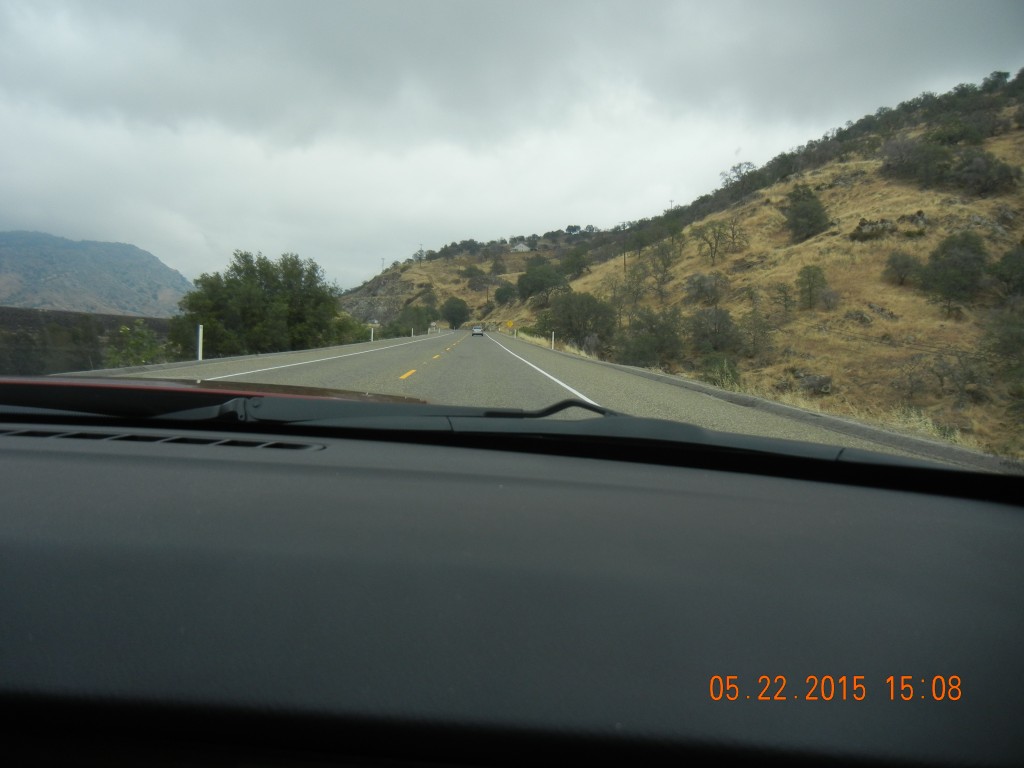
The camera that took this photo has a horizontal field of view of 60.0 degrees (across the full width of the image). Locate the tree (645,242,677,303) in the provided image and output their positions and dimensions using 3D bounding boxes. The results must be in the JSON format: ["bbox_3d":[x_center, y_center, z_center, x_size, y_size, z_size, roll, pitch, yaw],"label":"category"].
[{"bbox_3d":[20.915,-15.704,125.000,4.510,8.450,4.280,3,4,9],"label":"tree"}]

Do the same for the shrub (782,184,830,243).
[{"bbox_3d":[32.297,-18.635,97.000,5.028,6.339,4.676,1,3,0],"label":"shrub"}]

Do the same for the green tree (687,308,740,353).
[{"bbox_3d":[16.574,-4.483,73.000,4.440,3.780,4.220,3,4,13],"label":"green tree"}]

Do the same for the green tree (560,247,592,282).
[{"bbox_3d":[16.456,-31.228,230.000,7.770,8.810,7.390,2,3,4],"label":"green tree"}]

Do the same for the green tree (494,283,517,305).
[{"bbox_3d":[-1.758,-24.473,240.000,5.950,5.950,5.650,2,3,-1],"label":"green tree"}]

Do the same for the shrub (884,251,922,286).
[{"bbox_3d":[29.997,-8.850,68.000,2.910,2.760,2.770,3,4,23],"label":"shrub"}]

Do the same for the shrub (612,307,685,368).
[{"bbox_3d":[6.767,-2.281,44.000,3.570,3.123,3.320,1,3,0],"label":"shrub"}]

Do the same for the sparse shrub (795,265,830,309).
[{"bbox_3d":[20.923,-6.741,62.000,2.375,3.214,2.209,1,3,0],"label":"sparse shrub"}]

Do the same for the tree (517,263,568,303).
[{"bbox_3d":[6.701,-22.301,195.000,11.430,8.790,10.850,2,3,2],"label":"tree"}]

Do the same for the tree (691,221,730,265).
[{"bbox_3d":[27.958,-19.859,125.000,5.634,6.338,5.239,1,3,0],"label":"tree"}]

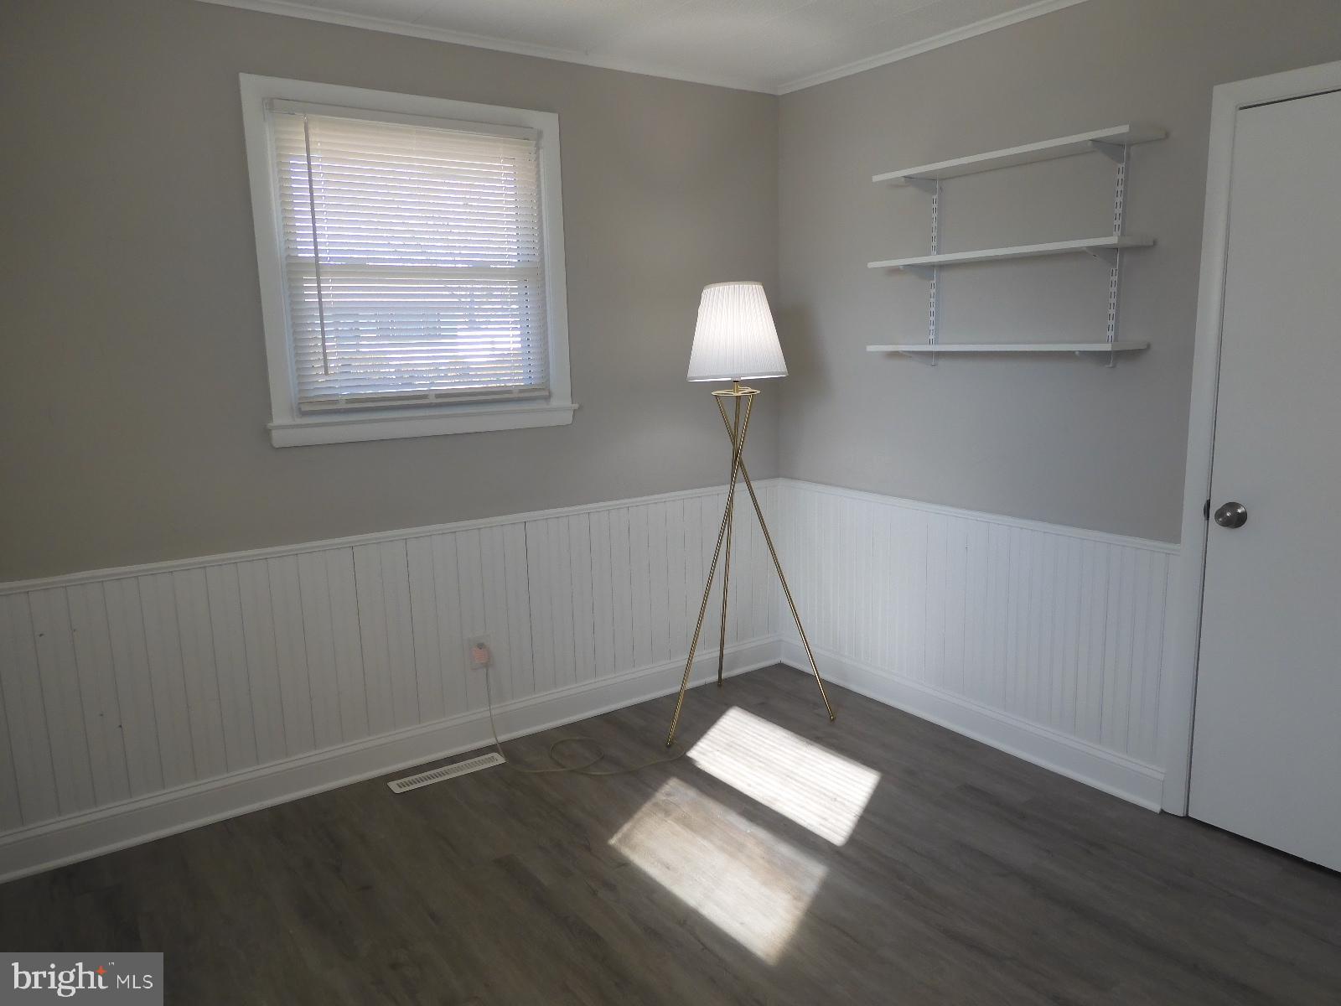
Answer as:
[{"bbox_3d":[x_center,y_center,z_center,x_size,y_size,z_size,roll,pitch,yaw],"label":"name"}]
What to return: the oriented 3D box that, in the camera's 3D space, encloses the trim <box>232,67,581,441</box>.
[{"bbox_3d":[-0.813,-0.770,3.087,1.063,1.090,0.100,-8,12,-34],"label":"trim"}]

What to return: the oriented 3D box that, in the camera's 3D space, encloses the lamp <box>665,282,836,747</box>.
[{"bbox_3d":[0.219,0.012,3.566,0.668,1.645,0.525,-4,10,-17],"label":"lamp"}]

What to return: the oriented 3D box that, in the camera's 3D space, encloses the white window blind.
[{"bbox_3d":[-0.819,-0.790,3.084,0.887,0.934,0.043,-8,12,-34],"label":"white window blind"}]

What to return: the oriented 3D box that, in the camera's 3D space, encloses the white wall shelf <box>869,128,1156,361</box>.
[{"bbox_3d":[1.035,-0.758,2.948,0.196,0.650,0.917,-8,12,-34],"label":"white wall shelf"}]

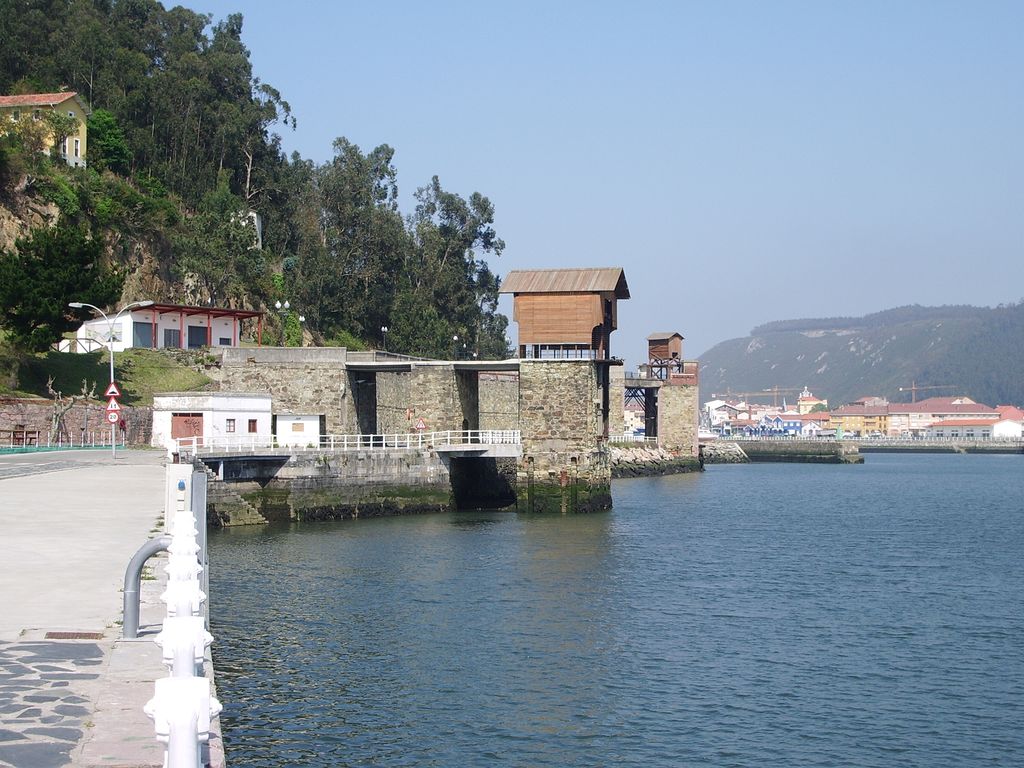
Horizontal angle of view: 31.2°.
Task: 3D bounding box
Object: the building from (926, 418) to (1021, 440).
[{"bbox_3d":[142.612,14.146,570.825,28.500,6.490,12.000,0,-1,6],"label":"building"}]

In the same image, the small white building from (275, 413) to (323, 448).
[{"bbox_3d":[-16.763,3.645,144.604,3.600,2.610,3.300,0,-1,0],"label":"small white building"}]

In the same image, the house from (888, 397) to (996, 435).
[{"bbox_3d":[139.767,11.058,597.907,35.000,13.650,16.000,0,-1,6],"label":"house"}]

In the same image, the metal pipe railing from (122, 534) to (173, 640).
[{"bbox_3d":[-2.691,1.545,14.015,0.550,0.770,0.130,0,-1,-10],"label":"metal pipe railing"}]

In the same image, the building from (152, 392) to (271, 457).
[{"bbox_3d":[-23.102,2.821,141.571,5.800,4.030,7.310,-1,-2,28],"label":"building"}]

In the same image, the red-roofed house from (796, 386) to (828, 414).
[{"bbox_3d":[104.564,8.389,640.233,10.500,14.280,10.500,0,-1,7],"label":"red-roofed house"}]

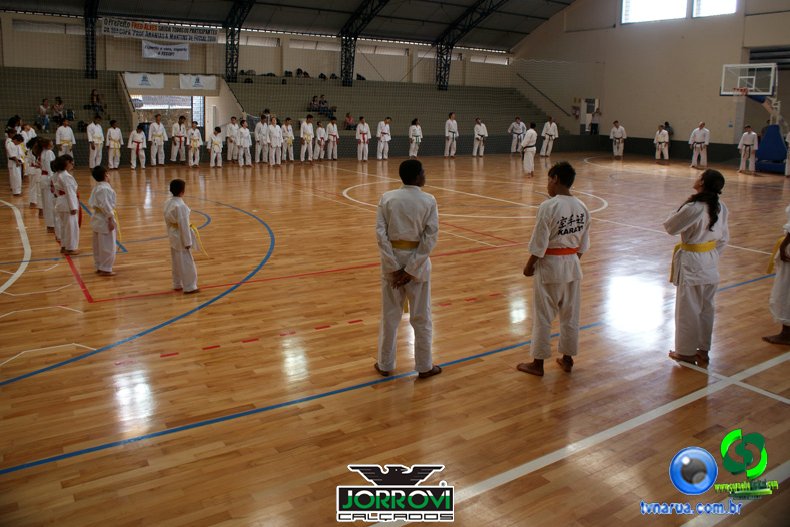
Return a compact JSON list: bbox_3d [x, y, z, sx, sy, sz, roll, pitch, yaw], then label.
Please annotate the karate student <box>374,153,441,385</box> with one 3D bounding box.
[{"bbox_3d":[0.101,0.036,4.293,0.480,1.595,0.360,2,14,3],"label":"karate student"}]

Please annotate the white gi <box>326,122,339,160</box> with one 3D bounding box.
[{"bbox_3d":[-2.374,-4.657,22.603,0.500,1.402,0.300,-2,15,-14],"label":"white gi"}]

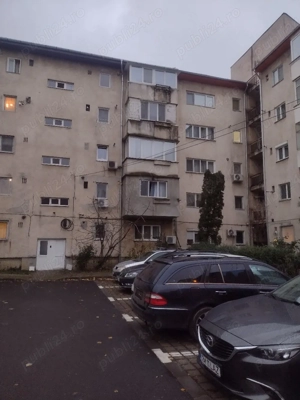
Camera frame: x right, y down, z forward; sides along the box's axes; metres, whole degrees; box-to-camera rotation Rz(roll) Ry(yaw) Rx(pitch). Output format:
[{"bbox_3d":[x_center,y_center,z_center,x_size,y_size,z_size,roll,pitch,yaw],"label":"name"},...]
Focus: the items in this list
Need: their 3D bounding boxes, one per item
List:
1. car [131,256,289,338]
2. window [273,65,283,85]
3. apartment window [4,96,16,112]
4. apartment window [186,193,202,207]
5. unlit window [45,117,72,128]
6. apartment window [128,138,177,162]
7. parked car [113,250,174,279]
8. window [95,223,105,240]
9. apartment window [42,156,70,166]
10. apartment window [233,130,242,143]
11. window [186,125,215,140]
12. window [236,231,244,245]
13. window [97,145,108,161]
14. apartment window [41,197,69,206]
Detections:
[{"bbox_3d":[2.090,1.985,7.020,4.830,1.500,1.840,3,-8,-16],"label":"car"},{"bbox_3d":[8.984,-8.651,21.763,0.150,1.044,1.009,3,-9,-18],"label":"window"},{"bbox_3d":[-9.073,-6.262,20.316,0.746,1.061,0.150,3,-8,-17],"label":"apartment window"},{"bbox_3d":[3.984,0.059,24.092,2.441,1.087,0.150,3,-9,-18],"label":"apartment window"},{"bbox_3d":[-6.161,-5.191,21.079,1.715,0.594,0.150,3,-8,-17],"label":"unlit window"},{"bbox_3d":[0.228,-3.427,21.462,3.403,1.390,0.200,3,-8,-17],"label":"apartment window"},{"bbox_3d":[0.456,2.984,14.239,4.250,1.440,1.750,3,-8,-16],"label":"parked car"},{"bbox_3d":[-3.318,2.128,20.963,0.639,1.073,0.150,3,-8,-17],"label":"window"},{"bbox_3d":[-6.315,-2.570,21.081,1.776,0.554,0.150,3,-9,-18],"label":"apartment window"},{"bbox_3d":[7.096,-5.100,25.271,0.761,0.940,0.150,3,-8,-17],"label":"apartment window"},{"bbox_3d":[3.984,-5.192,24.310,2.450,1.106,0.150,3,-8,-17],"label":"window"},{"bbox_3d":[6.987,2.903,24.215,0.707,1.021,0.150,3,-8,-18],"label":"window"},{"bbox_3d":[-3.292,-3.275,21.706,0.781,1.136,0.150,3,-8,-18],"label":"window"},{"bbox_3d":[-6.181,0.148,20.339,1.733,0.527,0.150,3,-8,-17],"label":"apartment window"}]

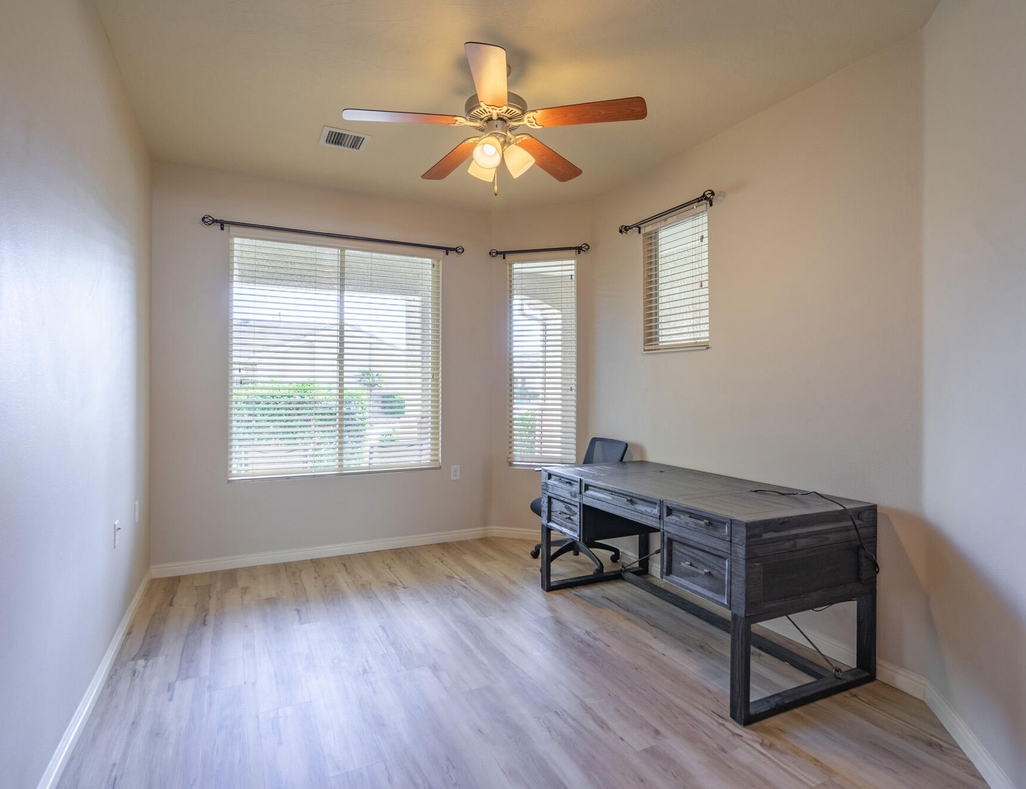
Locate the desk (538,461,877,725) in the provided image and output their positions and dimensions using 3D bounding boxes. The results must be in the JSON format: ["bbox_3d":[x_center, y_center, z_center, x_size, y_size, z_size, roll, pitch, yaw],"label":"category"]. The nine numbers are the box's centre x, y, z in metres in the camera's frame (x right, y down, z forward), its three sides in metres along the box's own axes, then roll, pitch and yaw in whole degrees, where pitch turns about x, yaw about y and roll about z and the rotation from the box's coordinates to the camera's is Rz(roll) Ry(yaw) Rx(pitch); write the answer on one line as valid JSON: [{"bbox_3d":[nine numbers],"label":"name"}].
[{"bbox_3d":[0.870,0.841,2.775,0.790,0.752,1.539,0,0,-25],"label":"desk"}]

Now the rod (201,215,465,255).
[{"bbox_3d":[-1.234,-1.153,3.897,1.851,0.090,0.110,0,0,-26],"label":"rod"}]

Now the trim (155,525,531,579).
[{"bbox_3d":[-1.064,1.160,3.874,2.718,0.085,0.337,0,0,-26],"label":"trim"}]

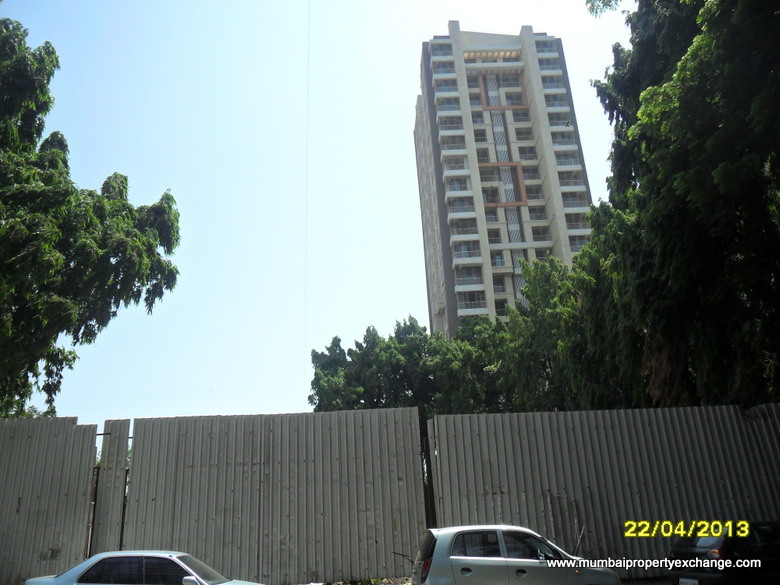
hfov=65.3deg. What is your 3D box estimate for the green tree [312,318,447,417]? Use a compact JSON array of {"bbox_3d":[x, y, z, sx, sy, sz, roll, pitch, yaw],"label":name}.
[{"bbox_3d":[-0.486,5.764,27.164,6.000,9.500,5.800,-3,-20,-2],"label":"green tree"}]

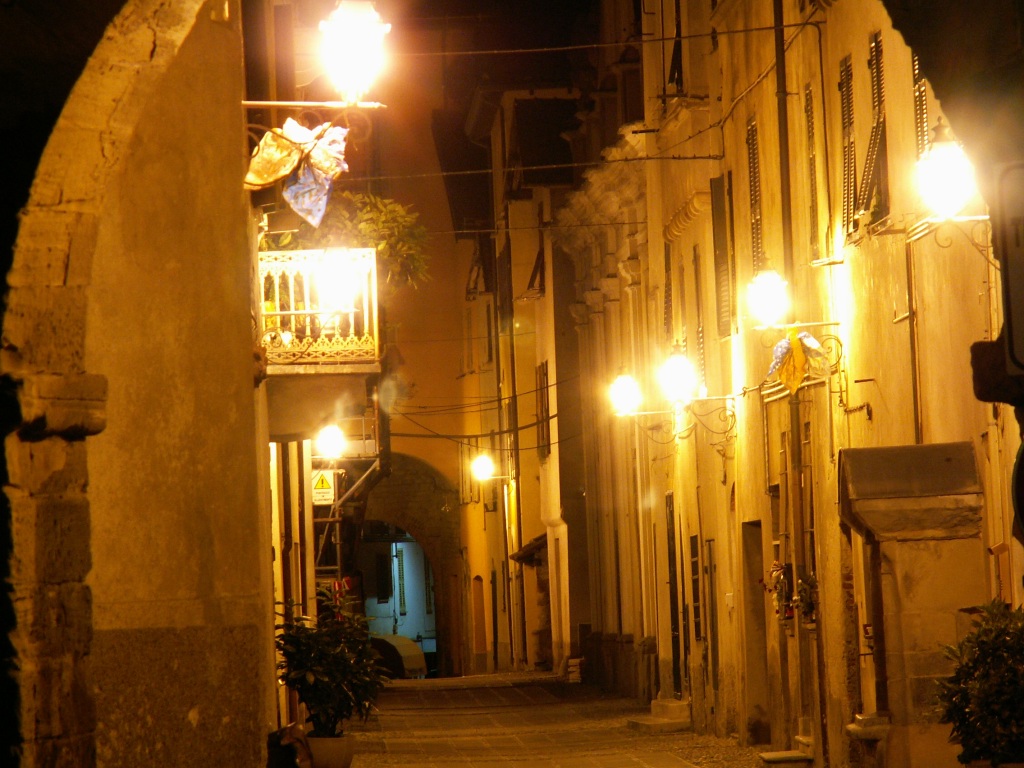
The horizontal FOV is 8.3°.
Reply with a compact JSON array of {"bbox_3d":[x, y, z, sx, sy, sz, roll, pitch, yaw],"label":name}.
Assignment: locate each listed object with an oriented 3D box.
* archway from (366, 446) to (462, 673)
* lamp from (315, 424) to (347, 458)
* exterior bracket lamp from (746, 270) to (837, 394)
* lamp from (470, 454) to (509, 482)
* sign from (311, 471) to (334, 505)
[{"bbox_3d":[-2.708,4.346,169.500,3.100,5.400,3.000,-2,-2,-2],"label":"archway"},{"bbox_3d":[-3.000,0.956,117.000,0.440,0.620,0.440,-2,-2,-2],"label":"lamp"},{"bbox_3d":[2.775,-0.547,69.400,0.900,1.280,0.400,-2,-2,-2],"label":"exterior bracket lamp"},{"bbox_3d":[-0.479,1.840,157.000,0.880,0.660,0.420,-2,-2,-2],"label":"lamp"},{"bbox_3d":[-3.168,1.740,118.000,0.370,0.575,0.030,-2,-2,-2],"label":"sign"}]

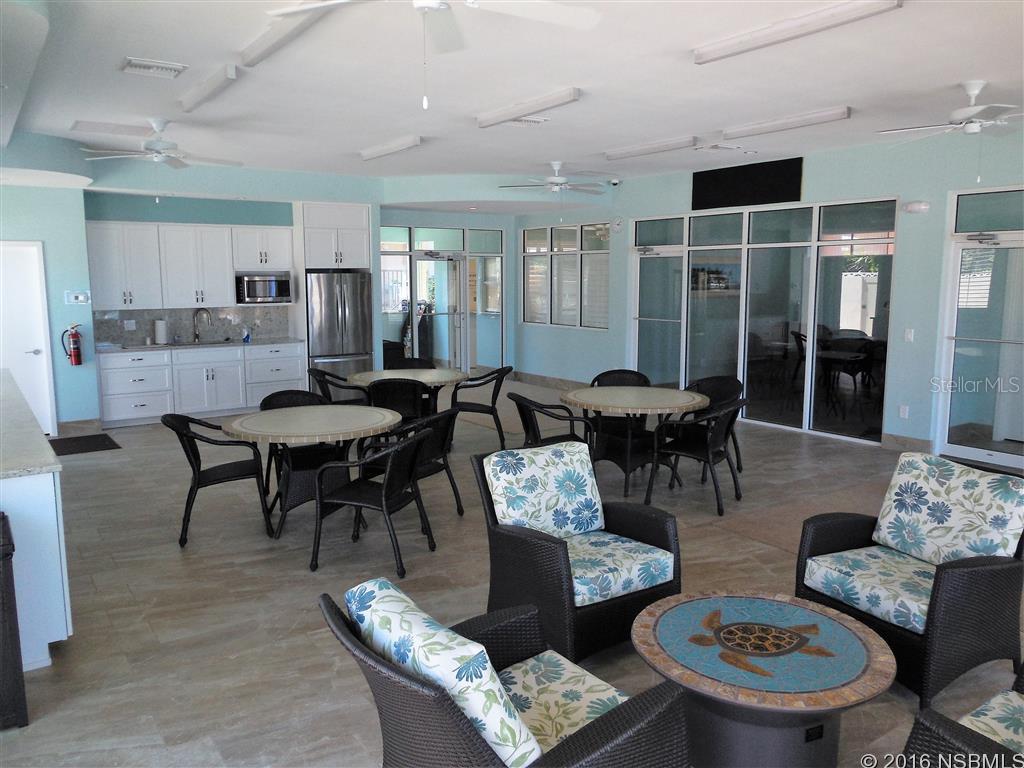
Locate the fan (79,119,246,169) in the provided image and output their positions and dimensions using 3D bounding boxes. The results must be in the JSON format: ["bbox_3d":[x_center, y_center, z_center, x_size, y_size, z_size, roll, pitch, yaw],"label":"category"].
[{"bbox_3d":[-2.985,-2.058,6.290,1.320,0.360,1.320,-6,10,-37],"label":"fan"}]

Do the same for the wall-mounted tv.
[{"bbox_3d":[2.744,-2.367,8.829,0.060,0.480,1.513,-6,10,-37],"label":"wall-mounted tv"}]

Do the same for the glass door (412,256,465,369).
[{"bbox_3d":[-1.187,-1.019,12.059,0.891,2.090,0.060,-4,9,-25],"label":"glass door"}]

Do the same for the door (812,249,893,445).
[{"bbox_3d":[3.639,-0.444,7.981,0.060,2.070,0.820,-6,10,-37],"label":"door"}]

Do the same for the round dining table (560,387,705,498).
[{"bbox_3d":[1.017,0.480,6.175,1.220,0.744,1.220,0,8,0],"label":"round dining table"}]

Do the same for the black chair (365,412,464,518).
[{"bbox_3d":[-0.696,0.561,5.298,0.660,0.840,0.600,4,9,28],"label":"black chair"}]

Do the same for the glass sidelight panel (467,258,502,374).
[{"bbox_3d":[-0.441,-1.100,12.241,0.730,2.050,0.060,-6,11,-36],"label":"glass sidelight panel"}]

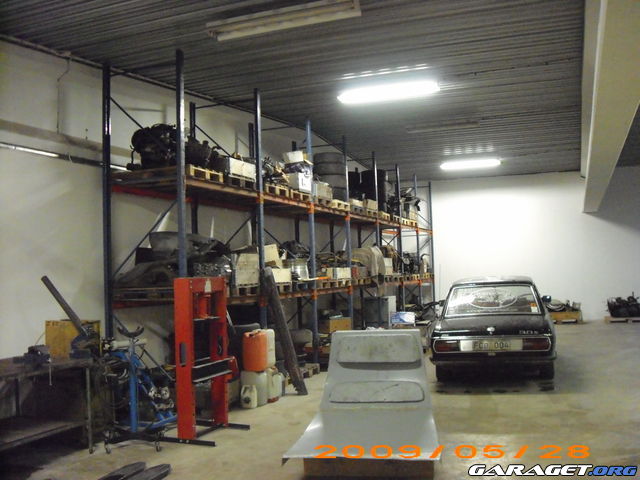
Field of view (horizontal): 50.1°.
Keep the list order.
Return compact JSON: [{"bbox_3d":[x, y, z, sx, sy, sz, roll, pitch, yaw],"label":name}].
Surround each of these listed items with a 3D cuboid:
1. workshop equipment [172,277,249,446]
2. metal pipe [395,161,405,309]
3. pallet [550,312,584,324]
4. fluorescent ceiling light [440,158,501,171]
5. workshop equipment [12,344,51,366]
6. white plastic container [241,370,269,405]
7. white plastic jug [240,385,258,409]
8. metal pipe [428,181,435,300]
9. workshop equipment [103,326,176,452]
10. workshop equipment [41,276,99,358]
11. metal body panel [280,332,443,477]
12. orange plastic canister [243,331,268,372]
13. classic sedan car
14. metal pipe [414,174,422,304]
[{"bbox_3d":[-1.203,1.201,7.043,0.680,1.610,0.720,-3,-3,24],"label":"workshop equipment"},{"bbox_3d":[1.958,0.226,16.567,0.090,4.100,0.090,-3,-3,21],"label":"metal pipe"},{"bbox_3d":[6.532,2.105,18.659,1.200,0.330,0.800,-3,-3,21],"label":"pallet"},{"bbox_3d":[3.865,-1.925,17.480,1.550,0.120,0.240,-3,-3,18],"label":"fluorescent ceiling light"},{"bbox_3d":[-2.542,1.034,6.025,0.400,0.200,0.170,-3,-3,21],"label":"workshop equipment"},{"bbox_3d":[-0.840,1.849,8.645,0.250,0.440,0.290,-3,-3,21],"label":"white plastic container"},{"bbox_3d":[-0.847,1.888,8.254,0.190,0.280,0.150,-1,-3,-9],"label":"white plastic jug"},{"bbox_3d":[3.293,0.349,19.977,0.090,4.100,0.090,-3,-3,21],"label":"metal pipe"},{"bbox_3d":[-1.733,1.430,6.678,0.520,1.100,0.720,-3,-3,14],"label":"workshop equipment"},{"bbox_3d":[-2.419,0.750,6.619,0.500,0.770,0.250,-3,-3,21],"label":"workshop equipment"},{"bbox_3d":[0.442,1.352,5.876,1.130,1.020,1.320,-3,-3,12],"label":"metal body panel"},{"bbox_3d":[-0.789,1.365,8.373,0.250,0.475,0.260,-3,-3,21],"label":"orange plastic canister"},{"bbox_3d":[2.844,1.333,11.097,1.770,1.450,4.700,-3,-3,16],"label":"classic sedan car"},{"bbox_3d":[2.651,0.290,18.336,0.090,4.100,0.090,-3,-3,21],"label":"metal pipe"}]

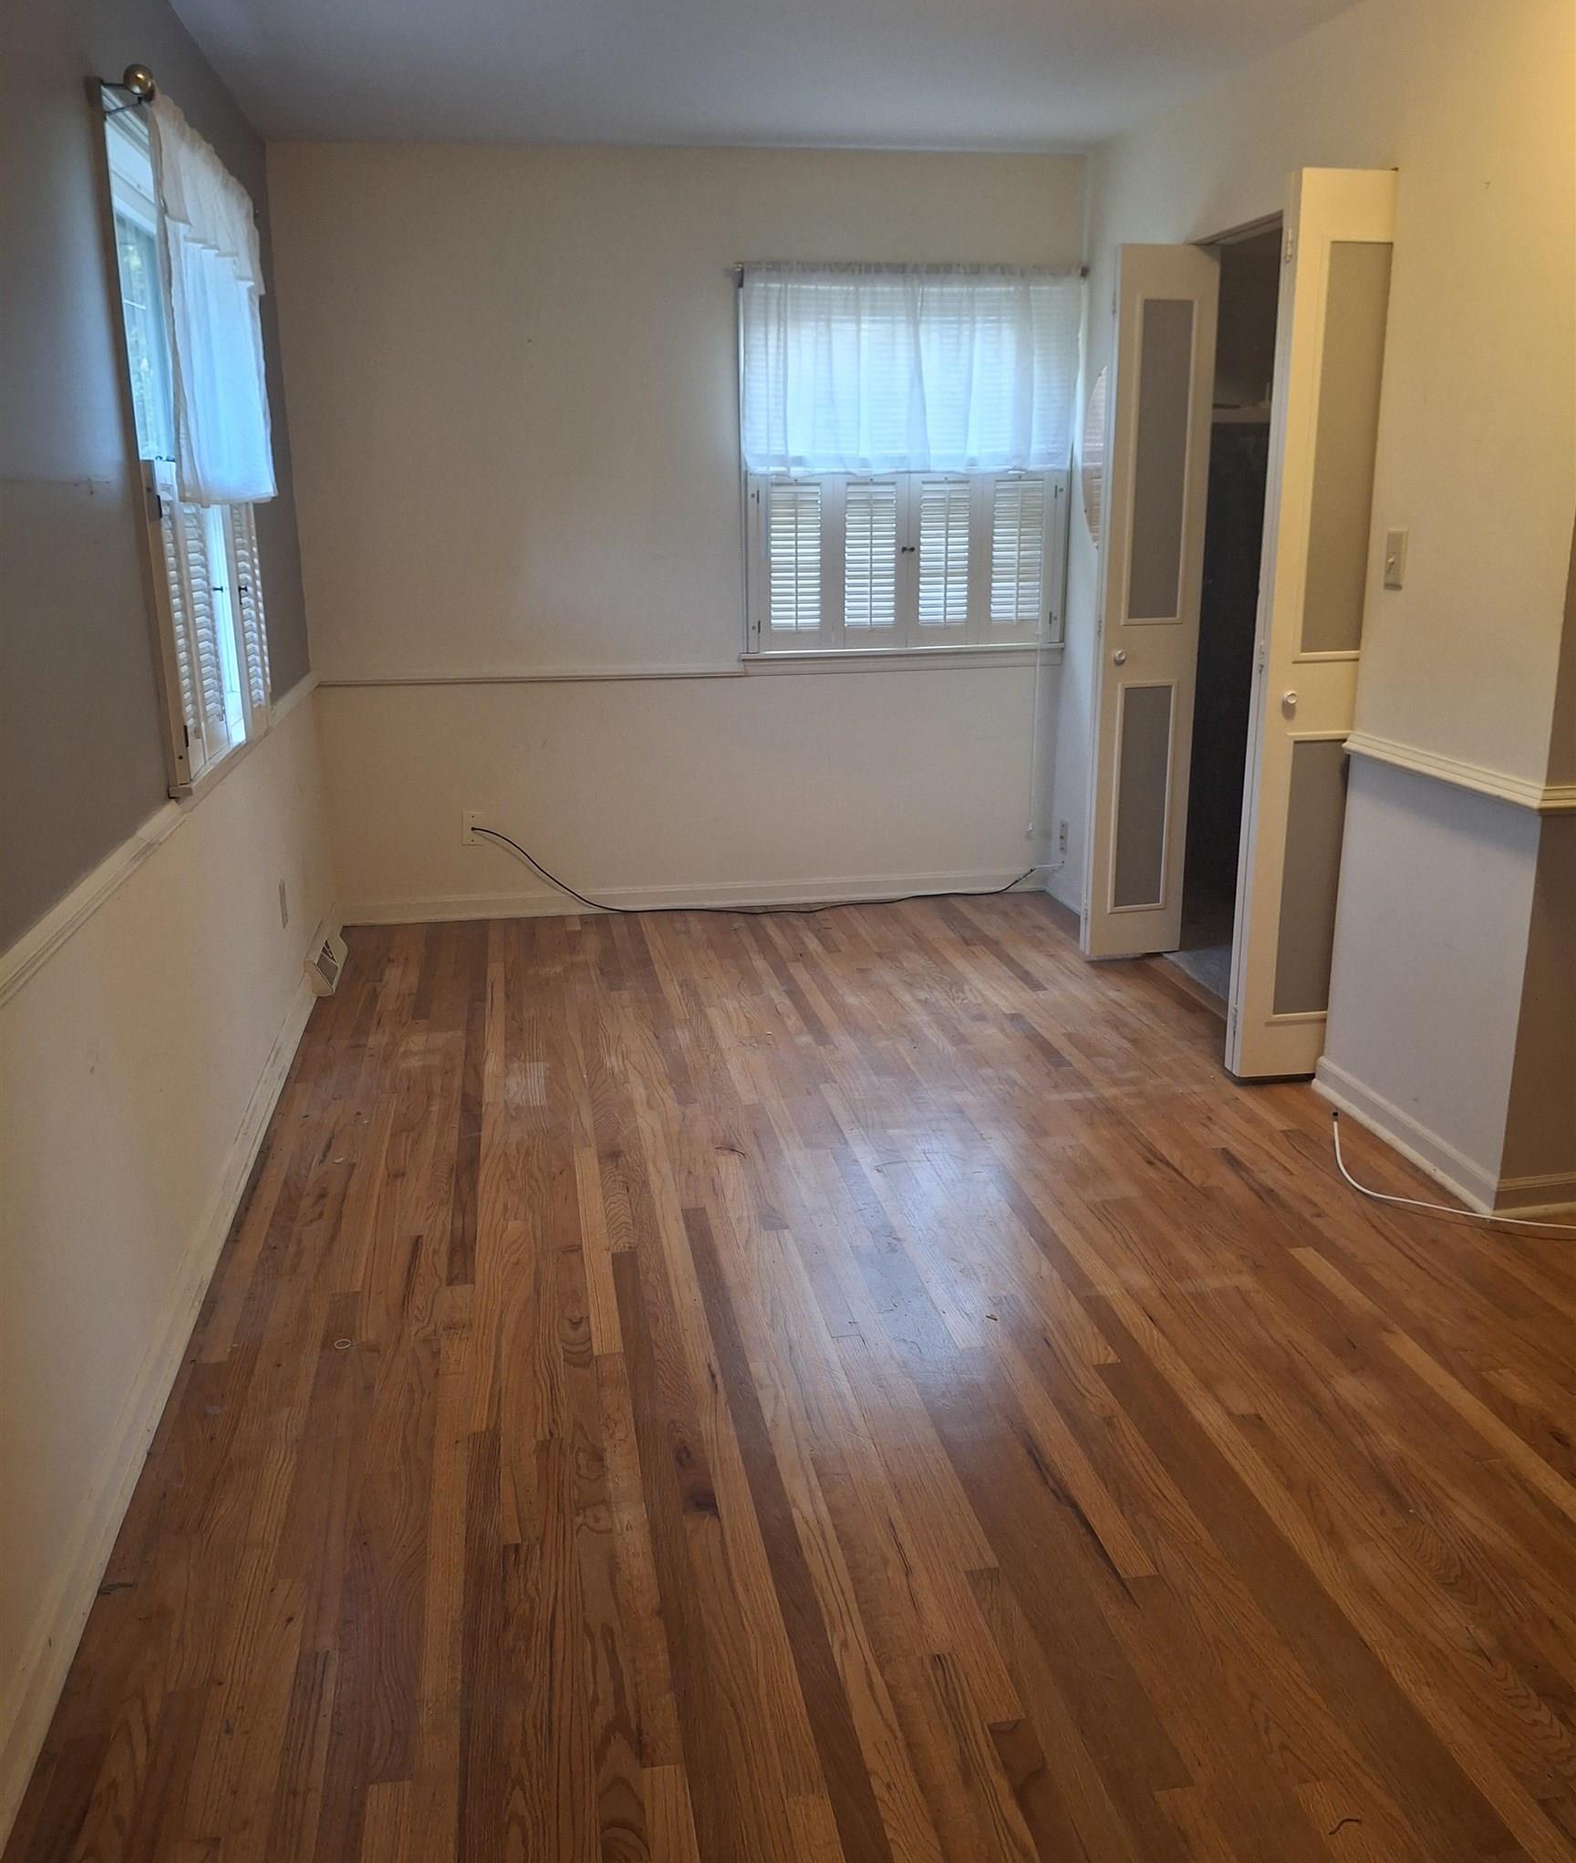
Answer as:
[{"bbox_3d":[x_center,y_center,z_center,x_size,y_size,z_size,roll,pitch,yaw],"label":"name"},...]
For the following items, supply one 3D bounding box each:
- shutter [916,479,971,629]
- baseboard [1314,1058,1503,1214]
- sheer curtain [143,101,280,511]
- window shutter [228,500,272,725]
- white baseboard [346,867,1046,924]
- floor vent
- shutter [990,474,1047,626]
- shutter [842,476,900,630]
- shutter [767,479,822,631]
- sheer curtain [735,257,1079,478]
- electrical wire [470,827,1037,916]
[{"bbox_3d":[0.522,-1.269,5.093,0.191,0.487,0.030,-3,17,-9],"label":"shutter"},{"bbox_3d":[1.348,0.435,3.359,0.025,0.087,0.690,-3,17,-9],"label":"baseboard"},{"bbox_3d":[-1.167,-1.242,3.146,0.070,0.675,1.100,-3,17,-9],"label":"sheer curtain"},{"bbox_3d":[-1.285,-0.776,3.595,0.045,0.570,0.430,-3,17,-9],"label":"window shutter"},{"bbox_3d":[-0.281,-0.125,5.285,2.465,0.092,0.030,-3,17,-9],"label":"white baseboard"},{"bbox_3d":[-1.393,0.073,4.592,0.069,0.117,0.410,-3,17,-9],"label":"floor vent"},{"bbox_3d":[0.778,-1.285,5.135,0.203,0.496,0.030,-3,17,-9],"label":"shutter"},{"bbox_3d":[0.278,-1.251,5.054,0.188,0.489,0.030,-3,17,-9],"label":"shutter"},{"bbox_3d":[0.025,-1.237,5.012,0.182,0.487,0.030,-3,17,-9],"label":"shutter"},{"bbox_3d":[0.393,-1.797,4.877,1.088,0.610,0.070,-3,17,-9],"label":"sheer curtain"},{"bbox_3d":[-0.068,-0.230,5.232,1.970,0.320,0.140,-3,17,-9],"label":"electrical wire"}]

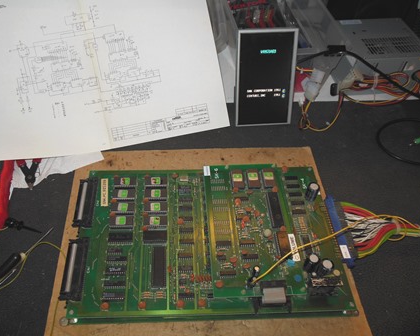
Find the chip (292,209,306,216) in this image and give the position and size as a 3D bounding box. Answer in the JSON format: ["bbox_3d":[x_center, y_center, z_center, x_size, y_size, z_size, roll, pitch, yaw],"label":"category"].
[{"bbox_3d":[0.130,0.065,0.472,0.019,0.005,0.008,-1,55,-3],"label":"chip"}]

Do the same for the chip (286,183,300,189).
[{"bbox_3d":[0.129,0.028,0.498,0.019,0.005,0.008,-1,55,-3],"label":"chip"}]

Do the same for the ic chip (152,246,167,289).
[{"bbox_3d":[-0.065,0.128,0.418,0.015,0.007,0.052,-1,55,-3],"label":"ic chip"}]

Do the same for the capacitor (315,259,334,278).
[{"bbox_3d":[0.147,0.128,0.415,0.015,0.027,0.015,-1,54,-2],"label":"capacitor"}]

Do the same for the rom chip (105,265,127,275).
[{"bbox_3d":[-0.122,0.131,0.420,0.026,0.004,0.007,-1,54,-2],"label":"rom chip"}]

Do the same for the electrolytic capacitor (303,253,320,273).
[{"bbox_3d":[0.131,0.124,0.418,0.016,0.026,0.016,-1,55,-3],"label":"electrolytic capacitor"}]

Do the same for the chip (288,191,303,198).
[{"bbox_3d":[0.131,0.042,0.498,0.019,0.004,0.008,0,54,-5],"label":"chip"}]

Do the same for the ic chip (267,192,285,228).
[{"bbox_3d":[0.087,0.057,0.436,0.015,0.006,0.052,-1,55,-3],"label":"ic chip"}]

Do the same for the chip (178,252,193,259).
[{"bbox_3d":[-0.033,0.117,0.433,0.019,0.004,0.007,-1,54,-2],"label":"chip"}]

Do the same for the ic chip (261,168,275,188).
[{"bbox_3d":[0.087,0.016,0.486,0.015,0.006,0.032,-1,54,-2],"label":"ic chip"}]

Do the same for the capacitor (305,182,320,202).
[{"bbox_3d":[0.152,0.036,0.480,0.017,0.027,0.017,-1,55,-3],"label":"capacitor"}]

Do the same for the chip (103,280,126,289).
[{"bbox_3d":[-0.118,0.145,0.404,0.025,0.004,0.008,0,54,-5],"label":"chip"}]

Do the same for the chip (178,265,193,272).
[{"bbox_3d":[-0.031,0.132,0.421,0.019,0.004,0.008,0,54,-5],"label":"chip"}]

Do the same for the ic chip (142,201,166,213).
[{"bbox_3d":[-0.080,0.057,0.470,0.032,0.006,0.015,-1,54,-2],"label":"ic chip"}]

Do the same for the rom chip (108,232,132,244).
[{"bbox_3d":[-0.121,0.095,0.440,0.032,0.005,0.015,-1,55,-3],"label":"rom chip"}]

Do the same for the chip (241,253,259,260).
[{"bbox_3d":[0.052,0.115,0.417,0.021,0.004,0.008,0,54,-5],"label":"chip"}]

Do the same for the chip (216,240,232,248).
[{"bbox_3d":[0.018,0.100,0.428,0.019,0.004,0.007,-1,54,-2],"label":"chip"}]

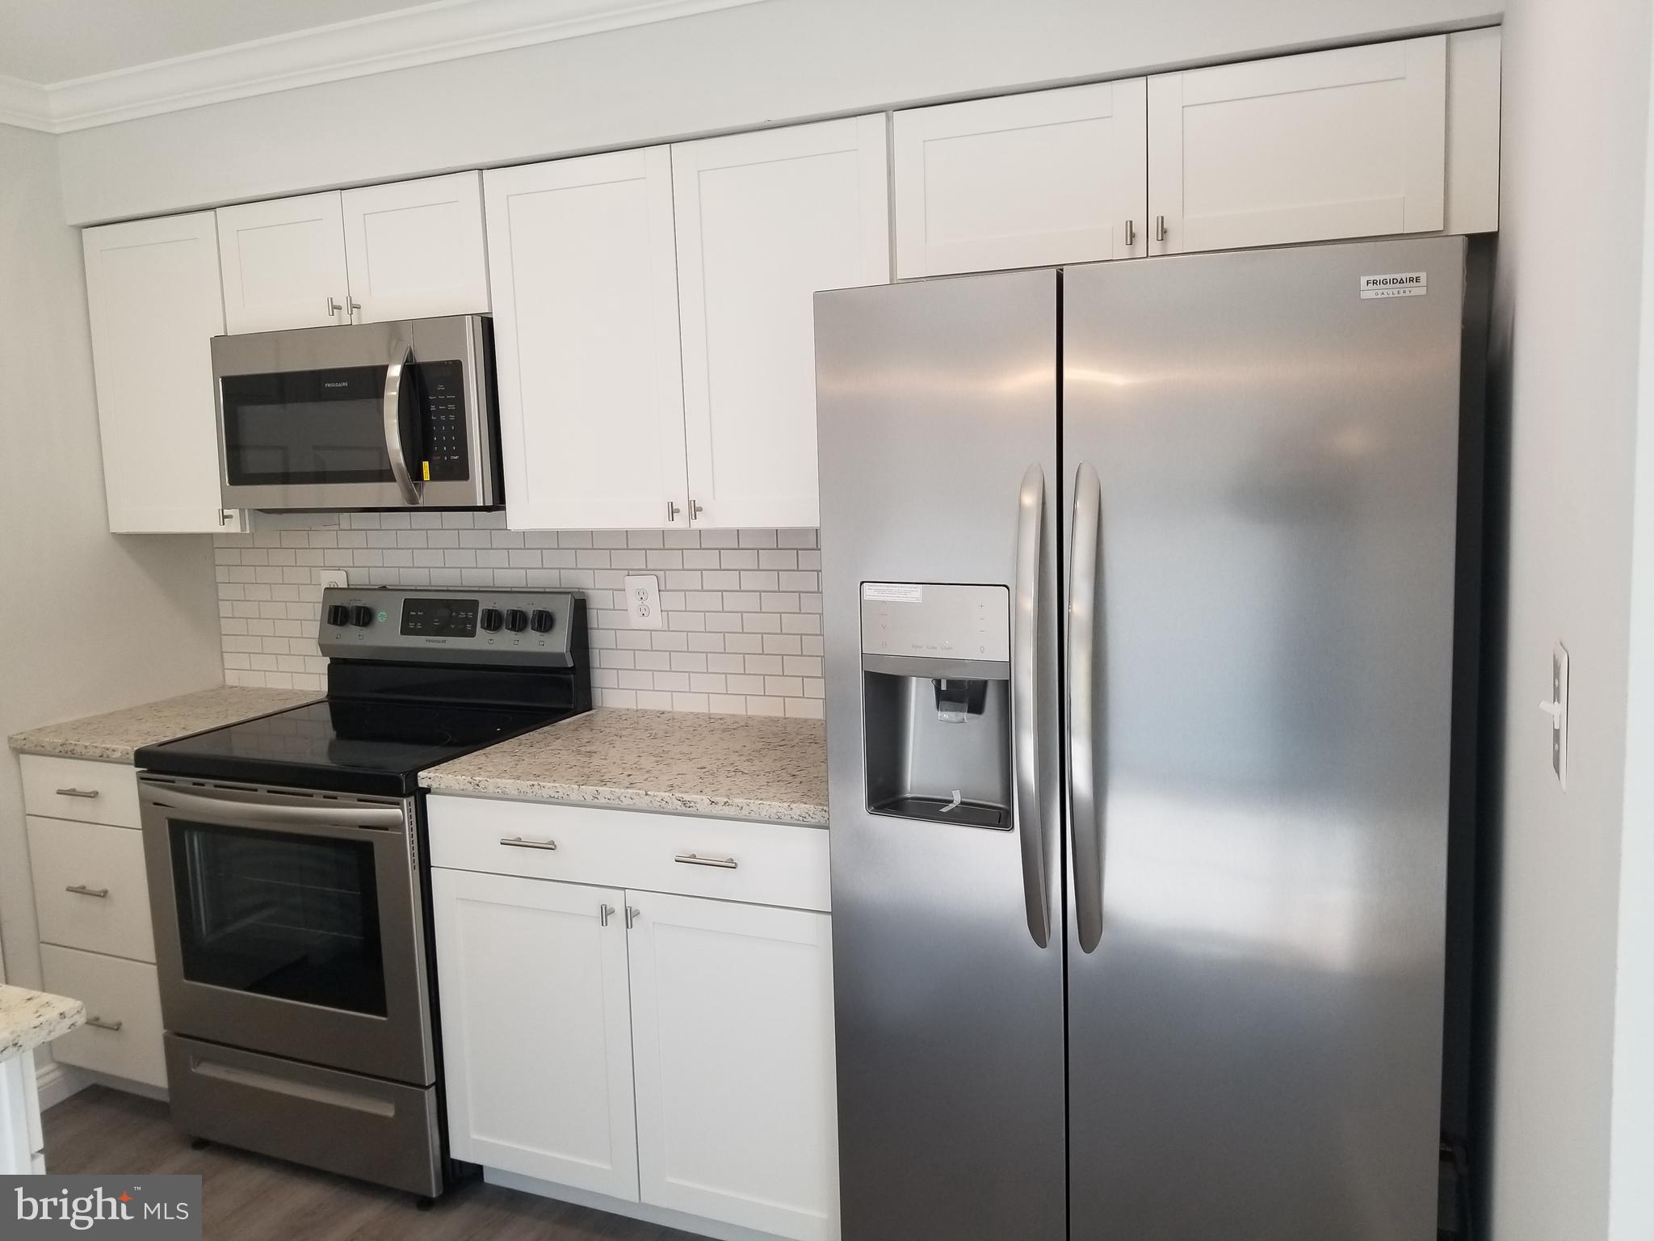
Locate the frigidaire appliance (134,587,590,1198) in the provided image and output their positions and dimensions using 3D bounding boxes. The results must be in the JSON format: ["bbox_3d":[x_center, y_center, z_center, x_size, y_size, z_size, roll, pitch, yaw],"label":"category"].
[{"bbox_3d":[-1.047,0.565,2.911,0.760,1.212,0.700,2,8,23],"label":"frigidaire appliance"}]

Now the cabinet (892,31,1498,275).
[{"bbox_3d":[0.630,-0.783,2.224,0.979,0.303,0.325,2,8,23],"label":"cabinet"}]

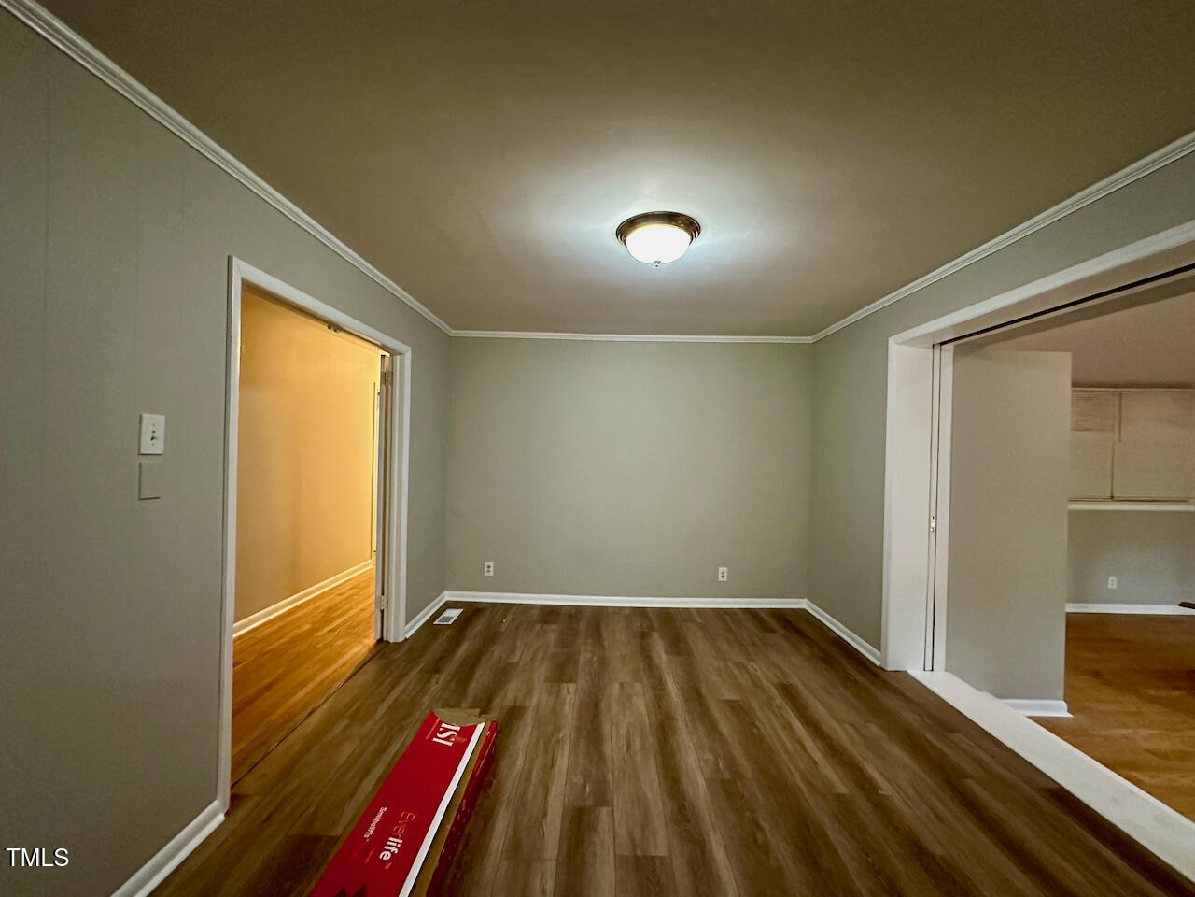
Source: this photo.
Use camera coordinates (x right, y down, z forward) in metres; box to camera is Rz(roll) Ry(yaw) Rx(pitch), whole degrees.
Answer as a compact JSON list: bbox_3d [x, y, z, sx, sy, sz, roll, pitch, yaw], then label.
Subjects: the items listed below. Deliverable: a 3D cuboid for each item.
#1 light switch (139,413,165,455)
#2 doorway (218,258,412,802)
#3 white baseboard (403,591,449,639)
[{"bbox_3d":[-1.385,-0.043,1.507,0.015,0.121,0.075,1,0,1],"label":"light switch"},{"bbox_3d":[-1.441,0.333,2.639,0.140,2.102,1.678,1,0,1],"label":"doorway"},{"bbox_3d":[-1.380,1.343,3.950,0.025,0.088,0.946,1,0,1],"label":"white baseboard"}]

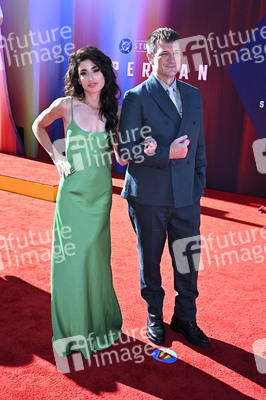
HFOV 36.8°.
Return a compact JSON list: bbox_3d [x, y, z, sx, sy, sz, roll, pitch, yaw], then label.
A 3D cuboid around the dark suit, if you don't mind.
[{"bbox_3d":[0.163,0.041,2.310,0.520,1.470,0.380,-1,13,-20],"label":"dark suit"}]

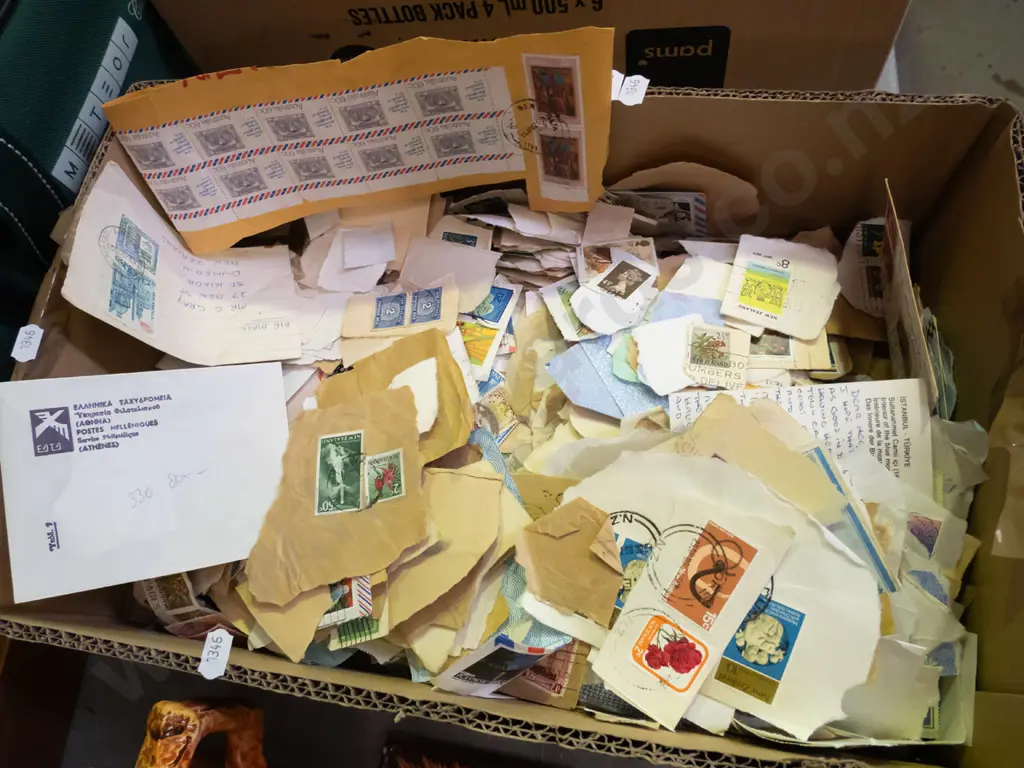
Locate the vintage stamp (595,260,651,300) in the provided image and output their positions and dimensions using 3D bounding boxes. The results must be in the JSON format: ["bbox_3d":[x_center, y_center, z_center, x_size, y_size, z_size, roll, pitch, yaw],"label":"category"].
[{"bbox_3d":[0.059,-0.054,0.370,0.018,0.001,0.022,33,64,28],"label":"vintage stamp"}]

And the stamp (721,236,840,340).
[{"bbox_3d":[0.129,-0.046,0.338,0.051,0.002,0.049,16,74,14],"label":"stamp"}]

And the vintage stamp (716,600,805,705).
[{"bbox_3d":[0.103,0.110,0.296,0.025,0.001,0.040,22,83,13],"label":"vintage stamp"}]

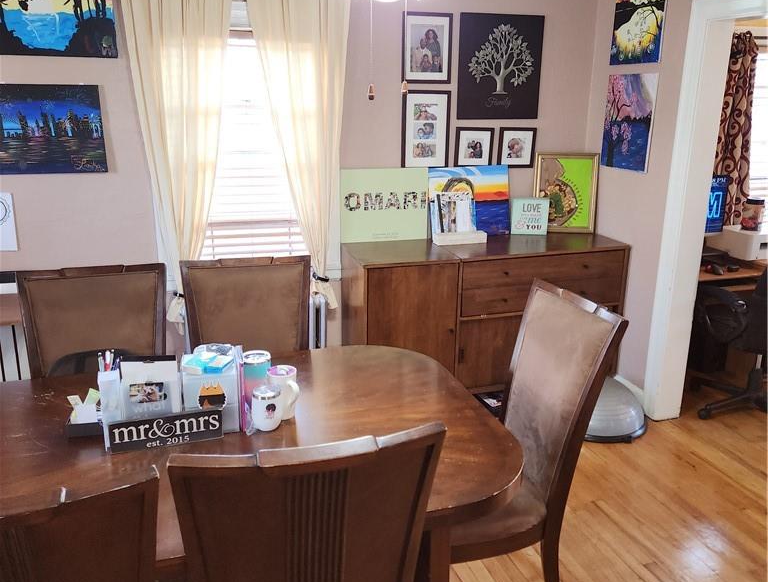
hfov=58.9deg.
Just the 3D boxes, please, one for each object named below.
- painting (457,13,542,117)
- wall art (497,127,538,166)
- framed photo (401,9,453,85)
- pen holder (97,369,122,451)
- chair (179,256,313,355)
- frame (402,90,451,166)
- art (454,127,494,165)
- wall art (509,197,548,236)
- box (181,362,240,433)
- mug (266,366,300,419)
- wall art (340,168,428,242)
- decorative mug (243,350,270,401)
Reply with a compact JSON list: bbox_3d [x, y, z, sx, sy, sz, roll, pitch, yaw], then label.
[{"bbox_3d":[0.650,-1.243,3.792,0.512,0.553,0.028,-5,17,-18],"label":"painting"},{"bbox_3d":[0.771,-0.831,3.960,0.237,0.224,0.020,-5,17,-18],"label":"wall art"},{"bbox_3d":[0.229,-1.292,3.629,0.285,0.355,0.022,-5,17,-18],"label":"framed photo"},{"bbox_3d":[-0.746,0.328,1.879,0.056,0.210,0.070,-5,17,-18],"label":"pen holder"},{"bbox_3d":[-0.497,0.477,2.648,0.530,1.080,0.670,-3,17,-12],"label":"chair"},{"bbox_3d":[0.237,-0.901,3.805,0.284,0.419,0.020,-5,17,-18],"label":"frame"},{"bbox_3d":[0.522,-0.824,3.928,0.240,0.228,0.020,-5,17,-18],"label":"art"},{"bbox_3d":[0.882,-0.434,4.064,0.205,0.225,0.035,1,16,1],"label":"wall art"},{"bbox_3d":[-0.507,0.310,2.004,0.152,0.180,0.130,-3,17,-13],"label":"box"},{"bbox_3d":[-0.297,0.312,2.067,0.123,0.145,0.091,14,21,39],"label":"mug"},{"bbox_3d":[0.009,-0.469,3.726,0.510,0.408,0.030,-5,12,-18],"label":"wall art"},{"bbox_3d":[-0.405,0.293,2.176,0.088,0.175,0.088,-5,17,-18],"label":"decorative mug"}]

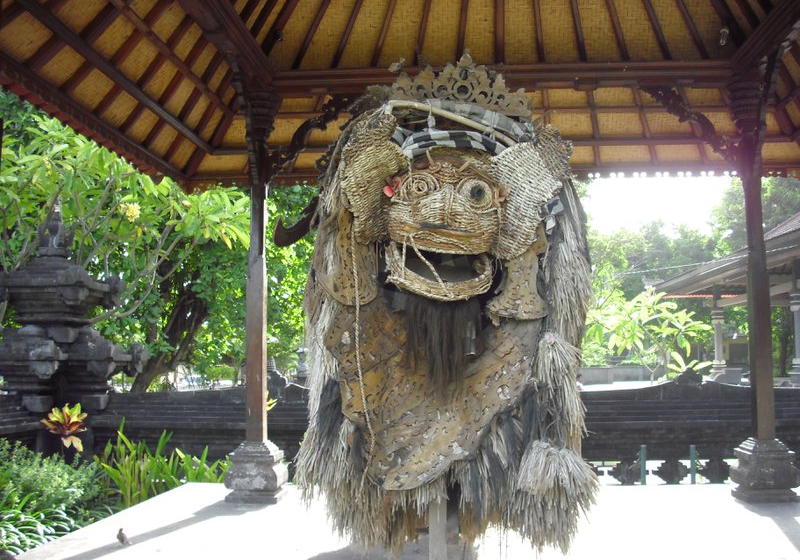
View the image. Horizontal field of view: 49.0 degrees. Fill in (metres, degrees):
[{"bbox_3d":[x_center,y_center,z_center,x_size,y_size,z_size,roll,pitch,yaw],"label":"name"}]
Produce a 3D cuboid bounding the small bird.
[{"bbox_3d":[-1.745,1.623,5.562,0.125,0.112,0.067,-4,-6,35],"label":"small bird"}]

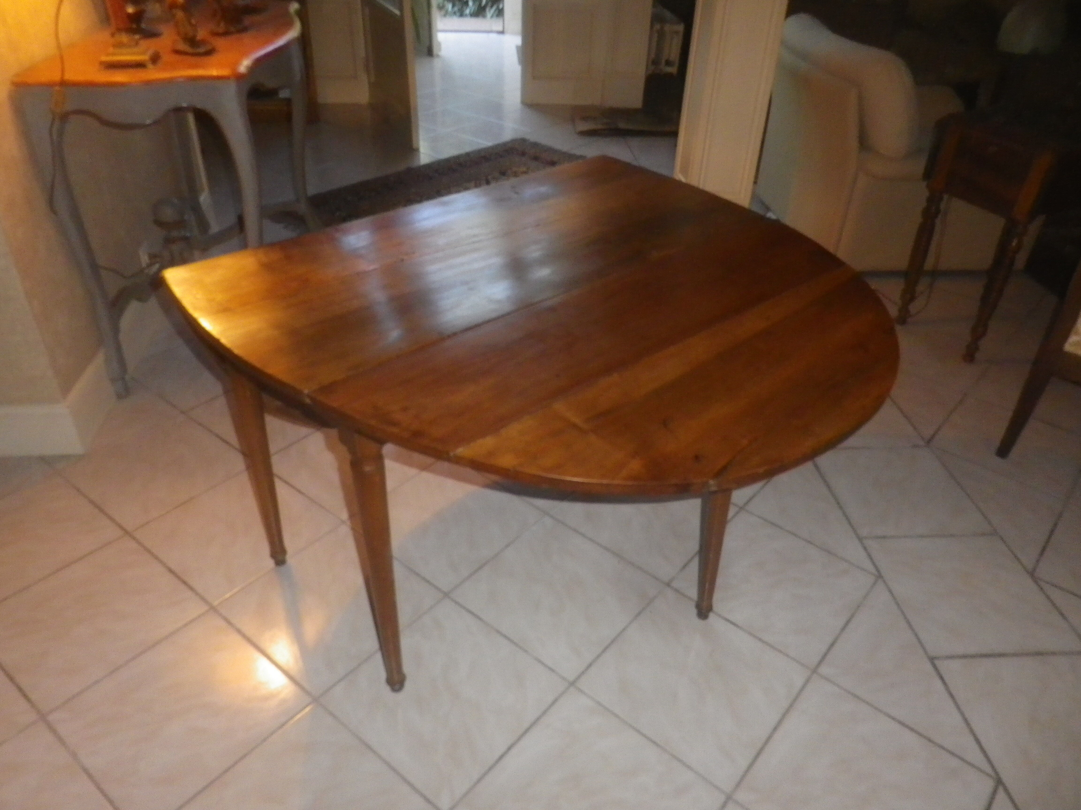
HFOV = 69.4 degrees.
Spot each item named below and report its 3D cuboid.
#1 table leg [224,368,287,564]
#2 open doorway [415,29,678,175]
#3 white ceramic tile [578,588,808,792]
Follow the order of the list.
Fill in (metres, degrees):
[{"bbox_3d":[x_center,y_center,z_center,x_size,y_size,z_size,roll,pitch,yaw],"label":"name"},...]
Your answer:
[{"bbox_3d":[-0.661,0.116,1.823,0.062,0.700,0.062,-27,43,-36],"label":"table leg"},{"bbox_3d":[0.061,-2.169,3.664,1.408,2.072,0.252,-1,34,-6],"label":"open doorway"},{"bbox_3d":[0.302,0.536,1.530,0.334,0.010,0.334,26,41,31],"label":"white ceramic tile"}]

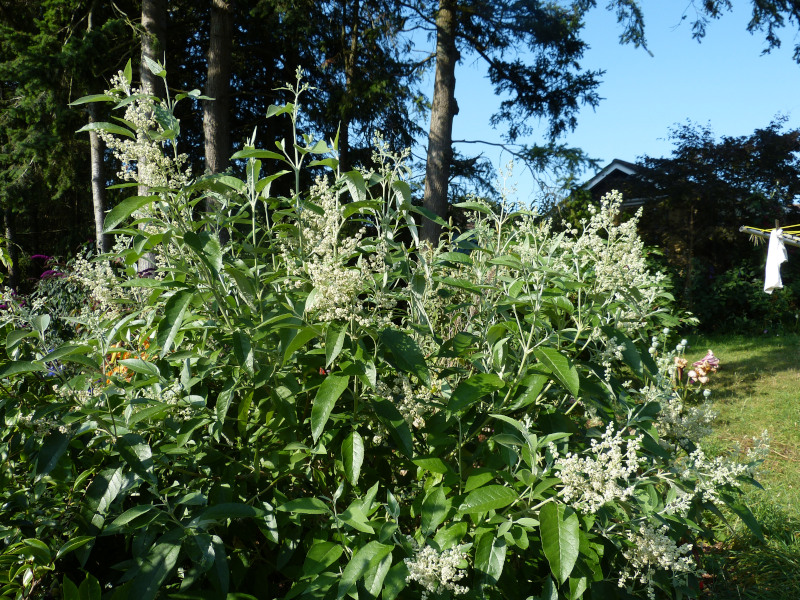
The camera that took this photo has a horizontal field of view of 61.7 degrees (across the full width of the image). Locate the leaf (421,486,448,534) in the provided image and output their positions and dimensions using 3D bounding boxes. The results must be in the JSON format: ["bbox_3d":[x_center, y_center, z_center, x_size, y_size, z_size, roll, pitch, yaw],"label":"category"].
[{"bbox_3d":[0.093,0.565,1.800,0.075,0.138,0.030,14,-18,4],"label":"leaf"}]

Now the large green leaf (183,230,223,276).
[{"bbox_3d":[-0.627,-0.146,2.150,0.090,0.165,0.040,-24,-9,-10],"label":"large green leaf"}]

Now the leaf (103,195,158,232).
[{"bbox_3d":[-0.885,-0.281,2.200,0.215,0.040,0.085,-31,45,-12],"label":"leaf"}]

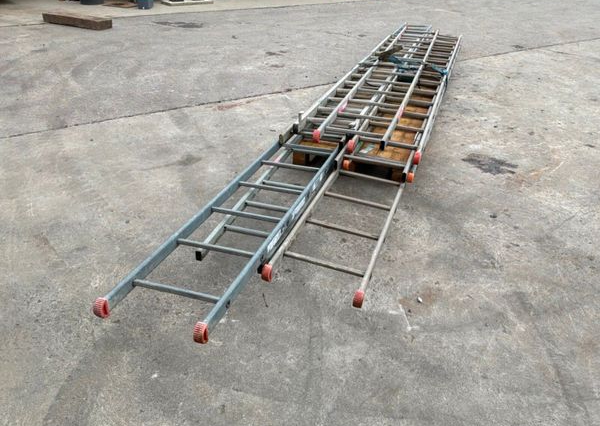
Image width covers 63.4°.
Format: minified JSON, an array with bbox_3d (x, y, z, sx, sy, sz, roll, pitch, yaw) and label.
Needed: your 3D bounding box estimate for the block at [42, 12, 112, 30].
[{"bbox_3d":[-4.155,-3.576,9.043,1.780,0.150,0.280,19,34,30],"label":"block"}]

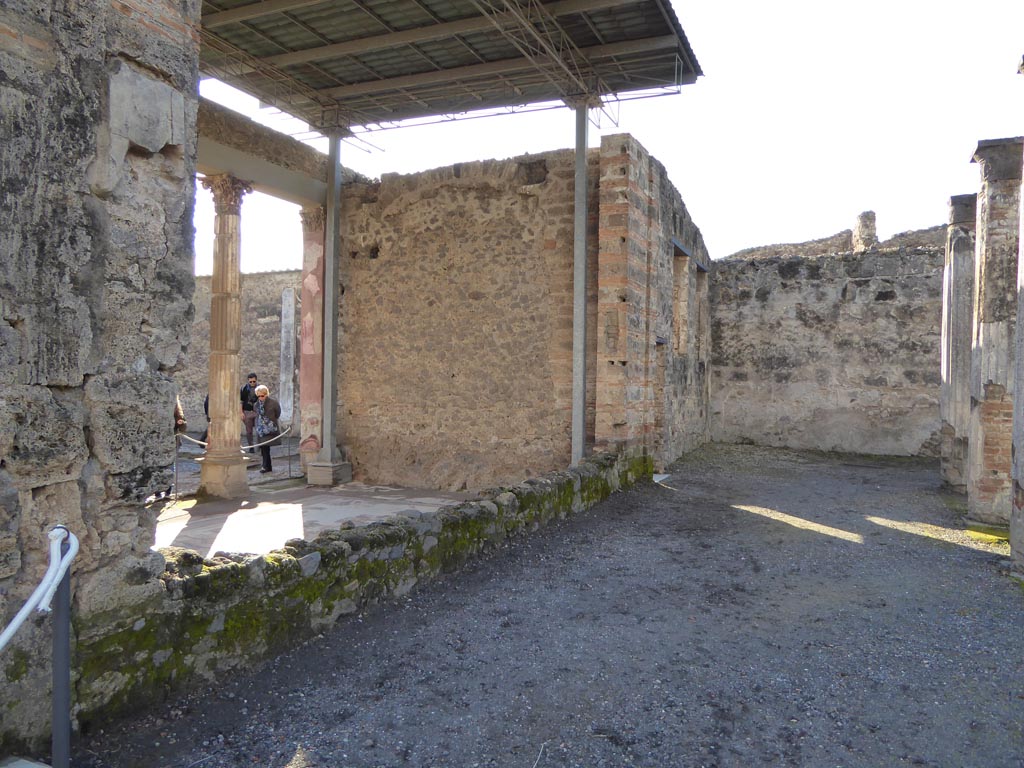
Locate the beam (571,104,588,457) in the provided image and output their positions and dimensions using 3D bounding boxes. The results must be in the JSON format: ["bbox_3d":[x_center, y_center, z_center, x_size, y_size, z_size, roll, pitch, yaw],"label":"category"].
[{"bbox_3d":[0.923,-1.223,9.750,0.160,5.217,0.160,1,0,25],"label":"beam"}]

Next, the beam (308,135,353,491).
[{"bbox_3d":[-2.940,-1.237,11.550,0.470,5.692,0.470,1,0,25],"label":"beam"}]

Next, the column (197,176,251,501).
[{"bbox_3d":[-4.116,-0.708,10.200,0.520,4.590,0.520,1,0,25],"label":"column"}]

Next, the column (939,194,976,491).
[{"bbox_3d":[6.711,-0.611,10.600,0.480,4.421,0.480,1,0,25],"label":"column"}]

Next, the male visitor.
[{"bbox_3d":[-5.635,0.630,15.300,0.500,1.735,0.320,1,0,-16],"label":"male visitor"}]

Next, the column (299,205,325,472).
[{"bbox_3d":[-3.293,-0.709,11.900,0.430,4.581,0.410,1,0,25],"label":"column"}]

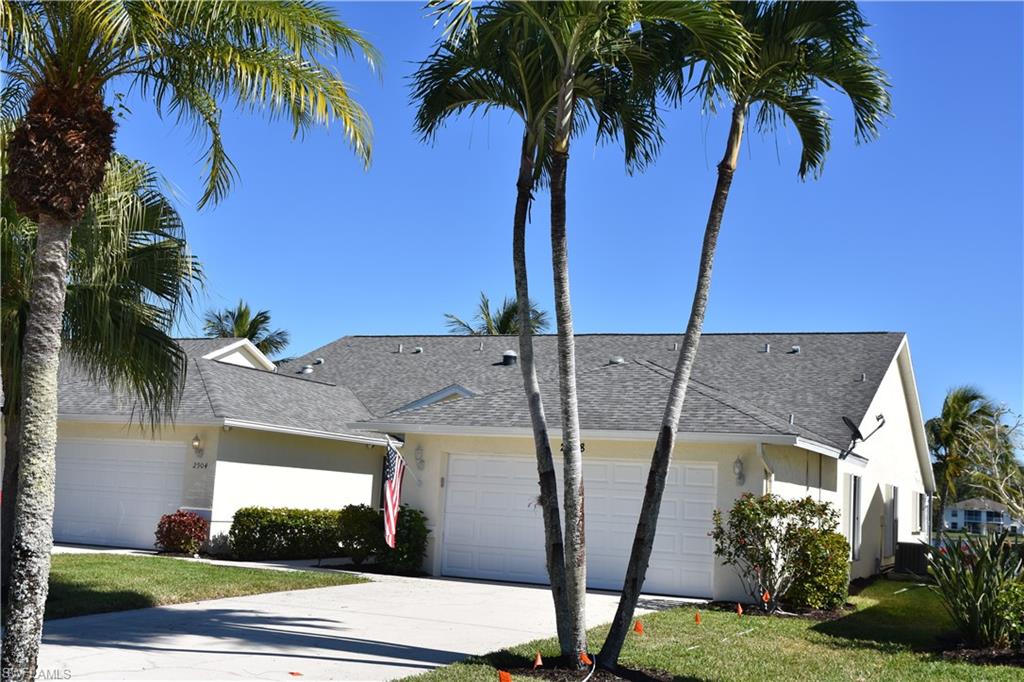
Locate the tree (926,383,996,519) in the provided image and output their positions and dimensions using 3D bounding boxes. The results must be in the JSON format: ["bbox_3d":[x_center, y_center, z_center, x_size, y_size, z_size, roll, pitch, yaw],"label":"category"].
[{"bbox_3d":[20.963,6.347,57.464,4.000,8.270,4.000,0,-8,24],"label":"tree"}]

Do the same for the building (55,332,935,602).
[{"bbox_3d":[1.017,2.570,33.600,18.250,6.550,24.350,0,-8,24],"label":"building"}]

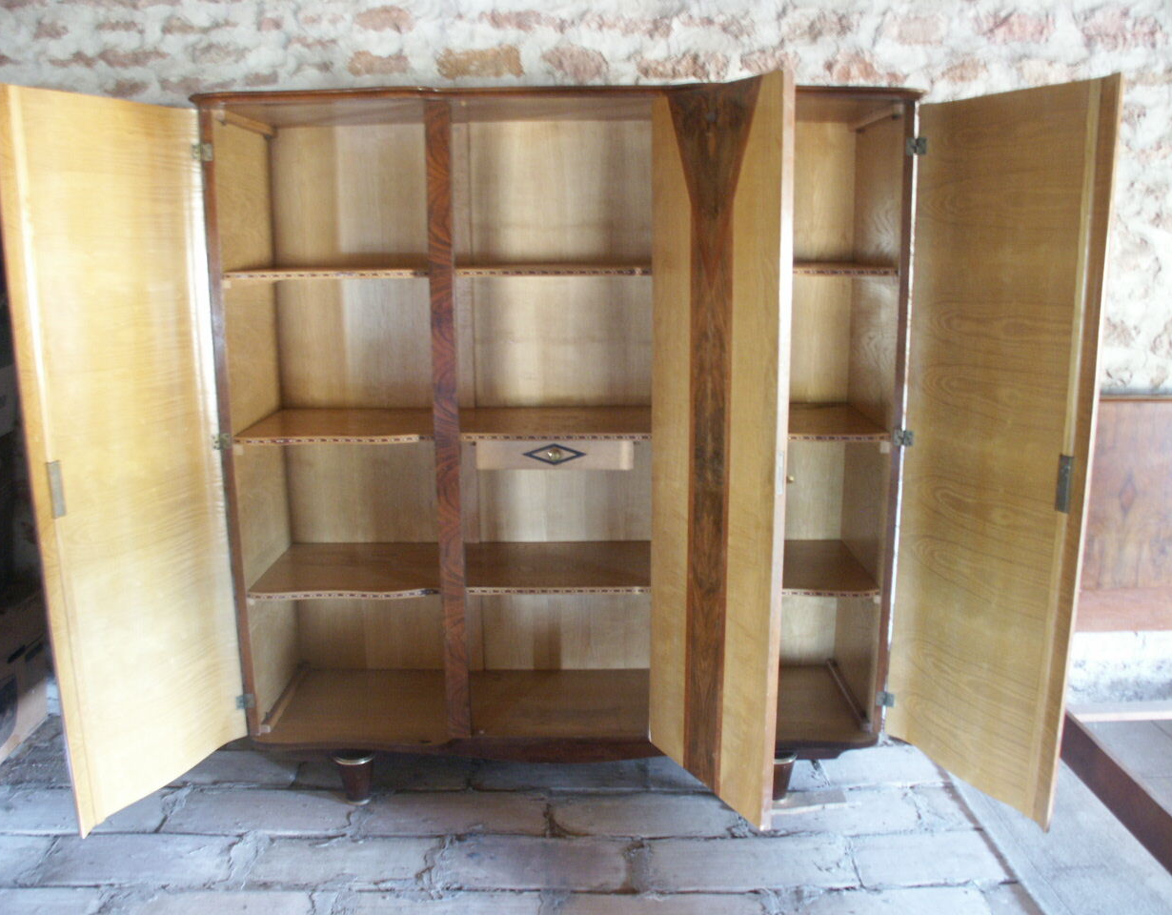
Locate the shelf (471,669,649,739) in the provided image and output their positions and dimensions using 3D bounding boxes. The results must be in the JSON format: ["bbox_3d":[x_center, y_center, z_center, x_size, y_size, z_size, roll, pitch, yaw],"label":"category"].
[{"bbox_3d":[-0.065,0.715,2.859,0.495,0.026,0.442,0,13,0],"label":"shelf"}]

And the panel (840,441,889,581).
[{"bbox_3d":[0.777,0.105,2.735,0.025,0.397,0.411,0,13,0],"label":"panel"}]

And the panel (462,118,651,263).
[{"bbox_3d":[-0.076,-0.738,2.800,0.515,0.397,0.020,-1,12,0],"label":"panel"}]

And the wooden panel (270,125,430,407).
[{"bbox_3d":[-0.634,-0.533,2.840,0.513,0.805,0.020,-1,12,0],"label":"wooden panel"}]

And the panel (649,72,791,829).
[{"bbox_3d":[0.296,0.003,2.312,0.025,1.667,0.488,-7,13,-29],"label":"panel"}]

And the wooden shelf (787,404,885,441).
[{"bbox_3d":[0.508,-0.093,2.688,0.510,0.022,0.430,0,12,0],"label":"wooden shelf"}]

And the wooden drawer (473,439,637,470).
[{"bbox_3d":[-0.078,-0.042,2.690,0.405,0.082,0.350,0,12,0],"label":"wooden drawer"}]

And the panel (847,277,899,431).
[{"bbox_3d":[0.777,-0.299,2.683,0.020,0.387,0.398,-1,12,0],"label":"panel"}]

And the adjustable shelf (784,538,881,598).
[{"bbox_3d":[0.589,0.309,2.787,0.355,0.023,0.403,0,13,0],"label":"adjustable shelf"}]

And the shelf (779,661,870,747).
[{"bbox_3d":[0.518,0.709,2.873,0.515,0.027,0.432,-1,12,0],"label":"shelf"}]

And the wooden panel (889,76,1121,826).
[{"bbox_3d":[0.930,0.007,2.297,0.045,1.637,0.527,-6,13,-27],"label":"wooden panel"}]

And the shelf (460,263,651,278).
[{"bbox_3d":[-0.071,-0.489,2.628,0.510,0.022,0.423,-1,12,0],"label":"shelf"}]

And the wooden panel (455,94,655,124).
[{"bbox_3d":[-0.072,-0.899,2.549,0.523,0.023,0.415,-1,12,0],"label":"wooden panel"}]

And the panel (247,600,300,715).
[{"bbox_3d":[-0.895,0.511,2.829,0.025,0.378,0.411,0,13,0],"label":"panel"}]

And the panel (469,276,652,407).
[{"bbox_3d":[-0.070,-0.333,2.884,0.510,0.387,0.020,-1,12,0],"label":"panel"}]

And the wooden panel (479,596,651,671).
[{"bbox_3d":[-0.072,0.497,3.044,0.533,0.316,0.025,0,13,0],"label":"wooden panel"}]

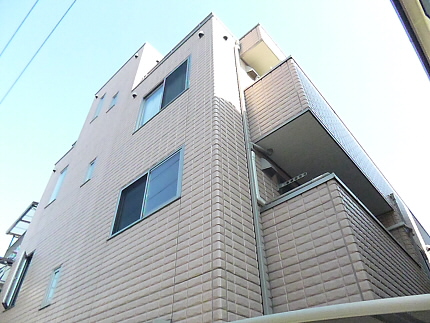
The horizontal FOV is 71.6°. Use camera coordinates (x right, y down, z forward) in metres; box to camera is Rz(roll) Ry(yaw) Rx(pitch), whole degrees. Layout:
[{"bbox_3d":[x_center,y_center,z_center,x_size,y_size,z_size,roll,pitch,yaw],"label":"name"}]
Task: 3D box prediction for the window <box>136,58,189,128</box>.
[{"bbox_3d":[-1.116,-1.446,6.453,1.699,1.243,0.110,-31,-50,30],"label":"window"}]

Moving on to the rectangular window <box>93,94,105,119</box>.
[{"bbox_3d":[-3.954,-1.887,10.260,0.436,1.363,0.110,-31,-50,30],"label":"rectangular window"}]

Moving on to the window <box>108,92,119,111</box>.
[{"bbox_3d":[-3.132,-1.861,9.247,0.396,0.761,0.110,-31,-50,30],"label":"window"}]

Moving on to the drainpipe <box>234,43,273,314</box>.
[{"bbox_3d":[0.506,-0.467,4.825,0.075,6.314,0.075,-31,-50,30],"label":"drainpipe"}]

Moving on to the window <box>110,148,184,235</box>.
[{"bbox_3d":[-1.075,0.509,4.692,1.705,0.996,0.110,-31,-50,30],"label":"window"}]

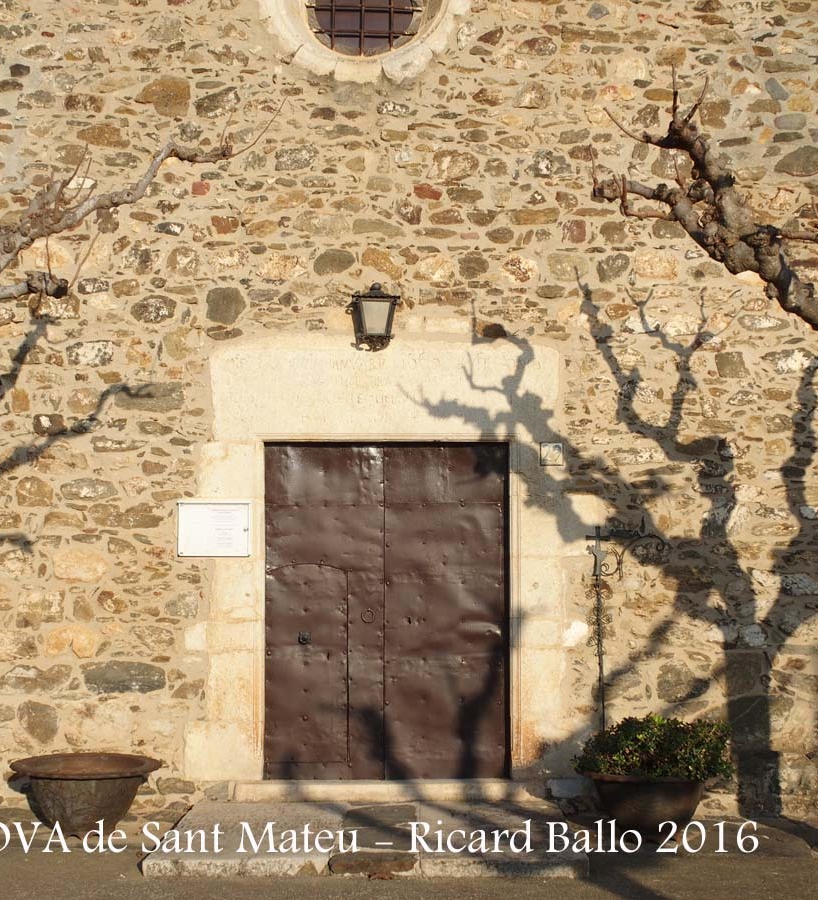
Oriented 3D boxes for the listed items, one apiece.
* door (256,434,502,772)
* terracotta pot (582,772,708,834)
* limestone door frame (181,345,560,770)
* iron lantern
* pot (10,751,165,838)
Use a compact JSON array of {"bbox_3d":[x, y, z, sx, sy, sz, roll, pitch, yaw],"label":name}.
[{"bbox_3d":[-0.163,1.167,11.619,1.779,2.442,0.080,0,-2,0],"label":"door"},{"bbox_3d":[1.402,2.050,9.262,0.854,0.397,0.854,0,-3,0],"label":"terracotta pot"},{"bbox_3d":[-0.246,0.768,11.537,2.742,3.186,0.300,0,-2,0],"label":"limestone door frame"},{"bbox_3d":[-0.229,-0.928,11.260,0.340,0.453,0.400,0,-2,0],"label":"iron lantern"},{"bbox_3d":[-1.899,2.052,9.368,0.889,0.410,0.889,0,-3,0],"label":"pot"}]

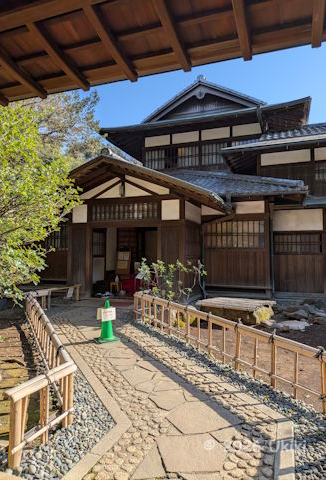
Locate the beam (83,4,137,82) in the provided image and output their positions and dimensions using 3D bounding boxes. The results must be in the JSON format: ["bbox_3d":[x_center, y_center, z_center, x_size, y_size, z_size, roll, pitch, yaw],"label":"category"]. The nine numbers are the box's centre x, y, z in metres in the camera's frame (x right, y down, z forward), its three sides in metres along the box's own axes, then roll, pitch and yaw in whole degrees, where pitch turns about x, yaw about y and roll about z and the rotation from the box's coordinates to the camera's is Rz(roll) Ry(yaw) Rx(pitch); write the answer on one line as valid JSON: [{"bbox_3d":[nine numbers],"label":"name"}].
[{"bbox_3d":[-0.241,-0.969,1.646,0.042,0.052,0.468,-1,-16,20],"label":"beam"}]

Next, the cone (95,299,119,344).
[{"bbox_3d":[-0.972,1.407,5.814,0.360,0.700,0.360,0,-2,0],"label":"cone"}]

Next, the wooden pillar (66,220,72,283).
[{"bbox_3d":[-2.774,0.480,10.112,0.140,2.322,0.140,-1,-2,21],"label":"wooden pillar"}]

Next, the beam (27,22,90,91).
[{"bbox_3d":[-0.532,-0.963,1.751,0.042,0.052,0.451,-1,-16,20],"label":"beam"}]

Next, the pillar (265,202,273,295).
[{"bbox_3d":[3.030,0.253,9.614,0.125,2.784,0.125,-1,-2,21],"label":"pillar"}]

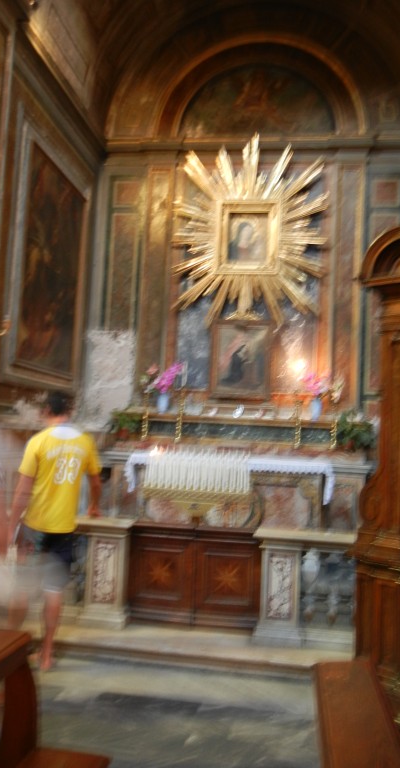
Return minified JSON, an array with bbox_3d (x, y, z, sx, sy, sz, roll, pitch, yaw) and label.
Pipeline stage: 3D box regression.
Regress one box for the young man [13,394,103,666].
[{"bbox_3d":[-0.958,0.935,4.432,0.550,1.770,0.400,4,-4,-7],"label":"young man"}]

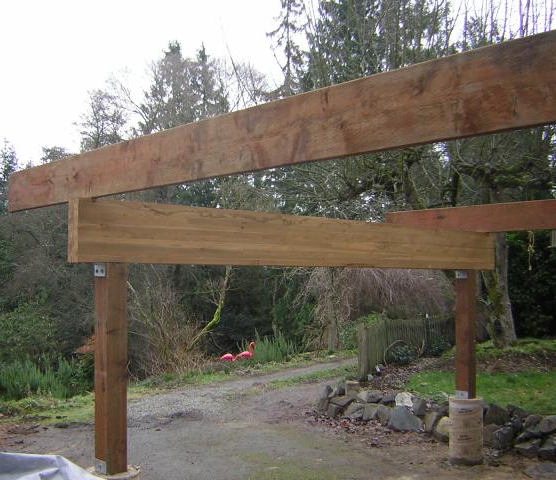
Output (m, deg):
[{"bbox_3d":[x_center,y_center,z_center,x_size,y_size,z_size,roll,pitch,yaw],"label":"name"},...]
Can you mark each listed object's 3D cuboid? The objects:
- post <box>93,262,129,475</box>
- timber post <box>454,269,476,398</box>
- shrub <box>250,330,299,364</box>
[{"bbox_3d":[-0.987,0.745,3.940,0.140,1.210,0.140,3,-4,-43],"label":"post"},{"bbox_3d":[1.762,0.875,6.240,0.140,1.190,0.140,3,-4,-43],"label":"timber post"},{"bbox_3d":[-0.074,2.260,14.000,1.020,0.730,0.900,0,-3,0],"label":"shrub"}]

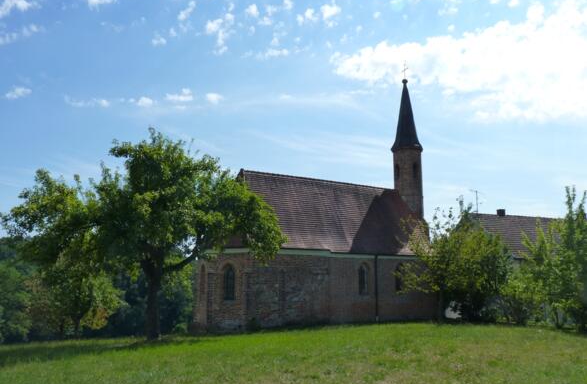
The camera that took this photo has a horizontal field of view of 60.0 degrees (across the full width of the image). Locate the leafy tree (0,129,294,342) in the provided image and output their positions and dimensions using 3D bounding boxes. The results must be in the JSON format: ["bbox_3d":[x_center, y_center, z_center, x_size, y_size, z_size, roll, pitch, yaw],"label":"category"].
[{"bbox_3d":[-5.866,1.508,20.072,11.183,8.380,9.500,1,-11,0],"label":"leafy tree"}]

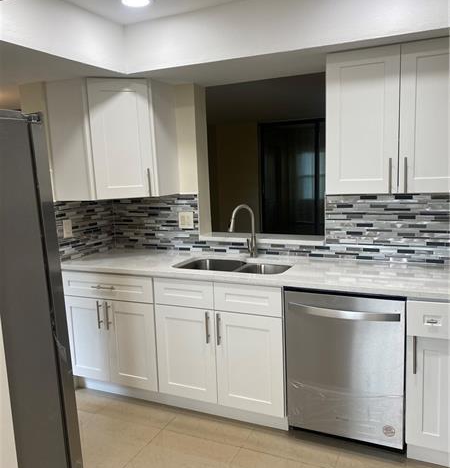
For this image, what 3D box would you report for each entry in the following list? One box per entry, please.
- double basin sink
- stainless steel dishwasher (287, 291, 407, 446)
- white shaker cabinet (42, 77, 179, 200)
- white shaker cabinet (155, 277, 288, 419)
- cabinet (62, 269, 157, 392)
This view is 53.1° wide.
[{"bbox_3d":[0.058,0.317,2.918,0.760,0.205,0.390,2,8,25],"label":"double basin sink"},{"bbox_3d":[0.733,0.678,2.606,0.608,0.808,0.620,2,8,25],"label":"stainless steel dishwasher"},{"bbox_3d":[-0.792,-0.657,3.261,0.872,0.770,0.664,-5,8,-20],"label":"white shaker cabinet"},{"bbox_3d":[0.076,0.642,2.954,0.838,0.801,0.625,2,8,25],"label":"white shaker cabinet"},{"bbox_3d":[-0.654,0.621,3.292,0.770,0.801,0.625,2,8,25],"label":"cabinet"}]

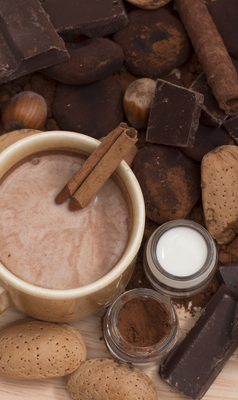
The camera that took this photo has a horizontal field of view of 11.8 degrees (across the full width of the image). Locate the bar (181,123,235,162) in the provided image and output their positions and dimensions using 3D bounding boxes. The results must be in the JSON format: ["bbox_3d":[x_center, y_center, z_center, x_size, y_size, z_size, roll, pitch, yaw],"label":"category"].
[{"bbox_3d":[0.039,-0.026,0.504,0.028,0.014,0.026,0,75,0],"label":"bar"}]

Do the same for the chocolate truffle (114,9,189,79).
[{"bbox_3d":[0.014,-0.070,0.514,0.035,0.019,0.033,0,75,0],"label":"chocolate truffle"}]

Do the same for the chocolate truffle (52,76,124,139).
[{"bbox_3d":[-0.014,-0.041,0.509,0.031,0.017,0.030,0,75,0],"label":"chocolate truffle"}]

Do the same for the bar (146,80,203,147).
[{"bbox_3d":[0.023,-0.037,0.493,0.018,0.007,0.025,10,94,11],"label":"bar"}]

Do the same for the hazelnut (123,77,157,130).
[{"bbox_3d":[0.011,-0.042,0.506,0.018,0.018,0.021,0,75,0],"label":"hazelnut"}]

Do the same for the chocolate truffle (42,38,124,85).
[{"bbox_3d":[-0.016,-0.060,0.503,0.037,0.017,0.030,-7,42,-8],"label":"chocolate truffle"}]

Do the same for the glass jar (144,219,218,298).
[{"bbox_3d":[0.026,0.025,0.489,0.030,0.024,0.030,0,75,0],"label":"glass jar"}]

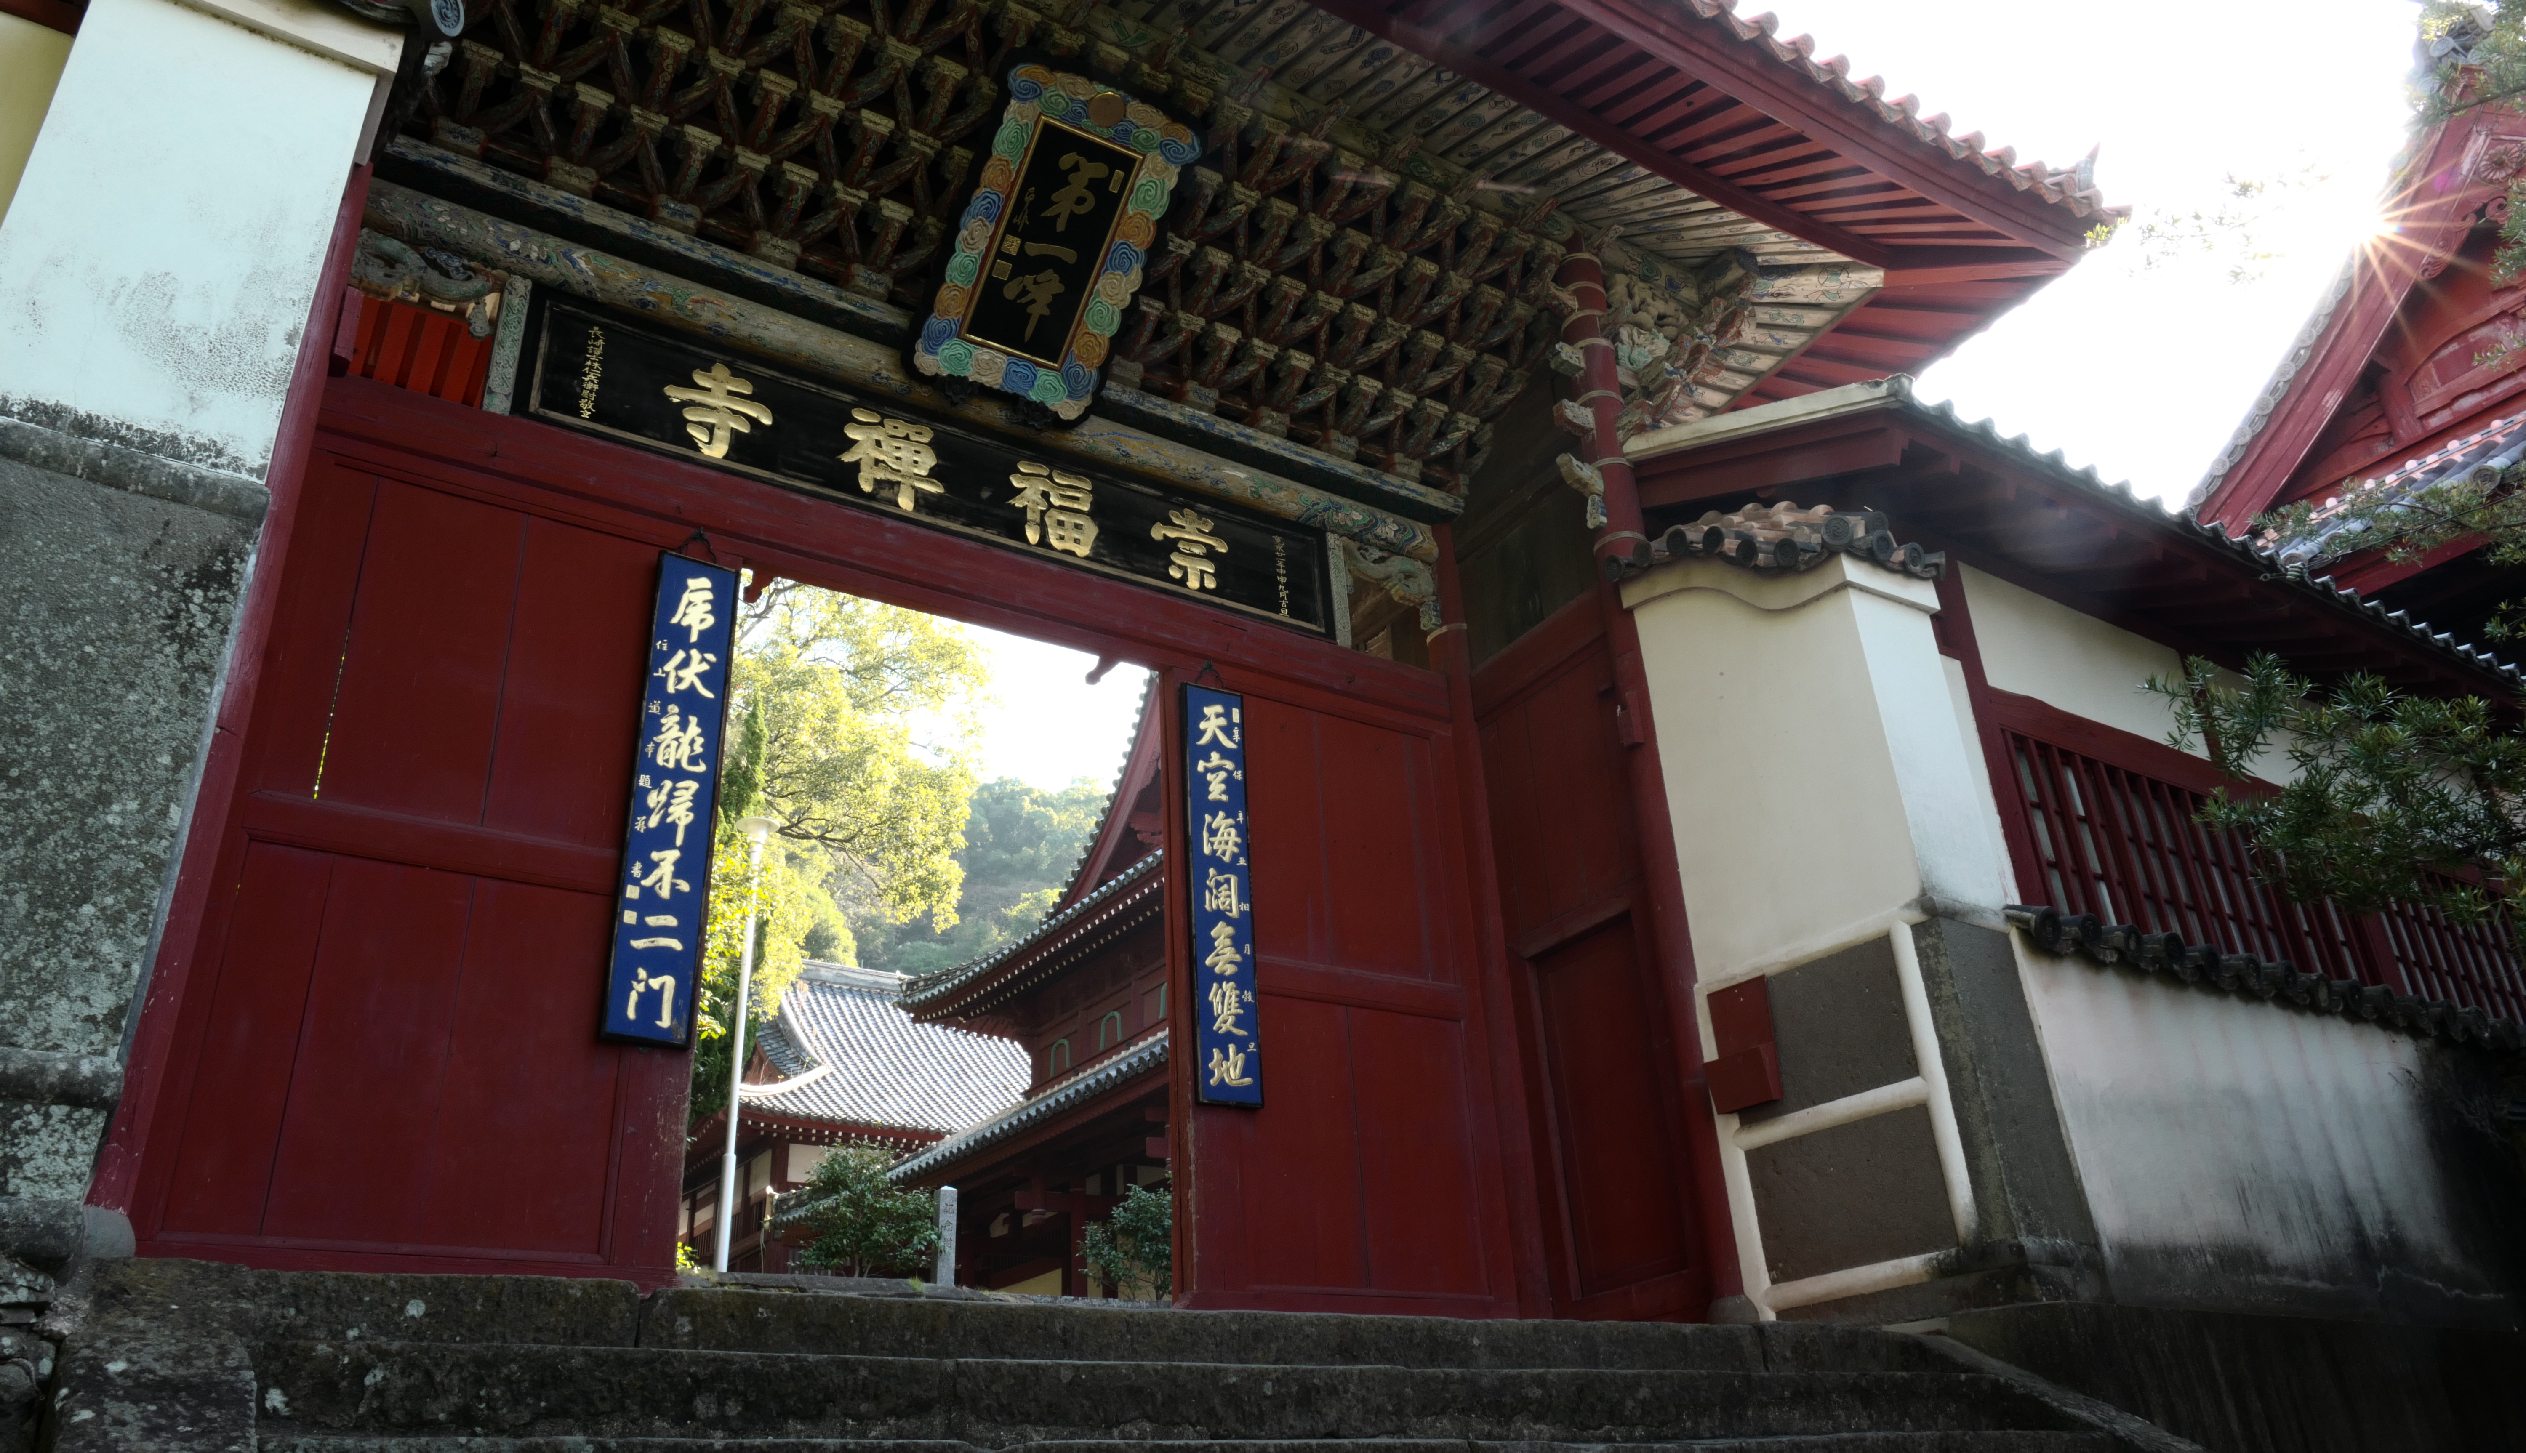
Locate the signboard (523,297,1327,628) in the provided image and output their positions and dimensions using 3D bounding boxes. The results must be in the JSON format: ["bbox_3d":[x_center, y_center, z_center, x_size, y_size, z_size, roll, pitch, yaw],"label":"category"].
[{"bbox_3d":[-1.177,-1.030,7.002,3.553,0.627,0.100,14,-31,-30],"label":"signboard"}]

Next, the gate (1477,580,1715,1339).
[{"bbox_3d":[1.351,0.947,7.094,0.130,3.146,0.907,14,-31,-30],"label":"gate"}]

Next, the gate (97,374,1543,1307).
[{"bbox_3d":[-1.050,0.643,6.262,4.917,3.135,0.250,14,-31,-30],"label":"gate"}]

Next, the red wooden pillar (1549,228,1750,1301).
[{"bbox_3d":[1.594,-0.093,7.063,0.209,4.939,0.209,14,-31,-30],"label":"red wooden pillar"}]

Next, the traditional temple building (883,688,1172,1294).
[{"bbox_3d":[3.858,4.898,28.822,17.000,12.800,14.300,14,-31,-30],"label":"traditional temple building"}]

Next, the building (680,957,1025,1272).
[{"bbox_3d":[-7.875,11.046,39.471,13.800,11.400,13.800,14,-31,-30],"label":"building"}]

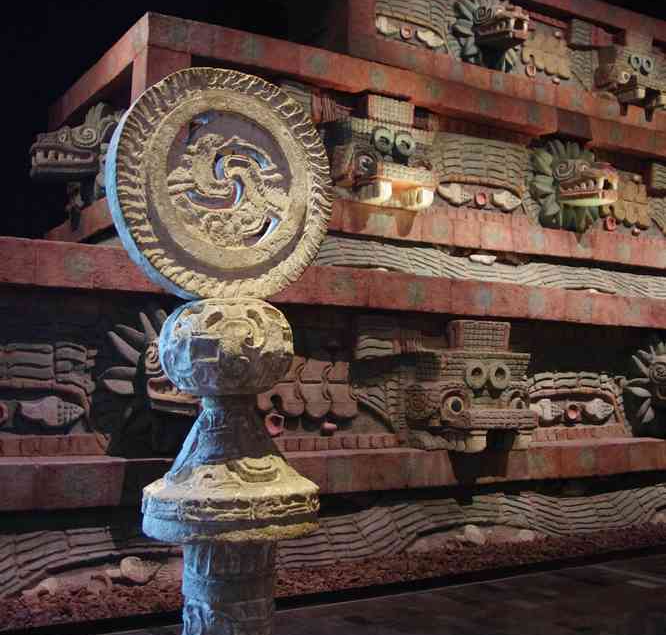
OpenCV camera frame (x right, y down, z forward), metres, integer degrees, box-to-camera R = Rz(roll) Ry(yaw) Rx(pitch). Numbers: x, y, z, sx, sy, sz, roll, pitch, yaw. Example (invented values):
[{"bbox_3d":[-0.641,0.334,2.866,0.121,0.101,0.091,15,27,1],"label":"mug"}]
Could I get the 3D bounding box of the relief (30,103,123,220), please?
[{"bbox_3d":[-2.636,-1.717,9.742,0.870,1.130,1.120,3,-5,-32],"label":"relief"}]

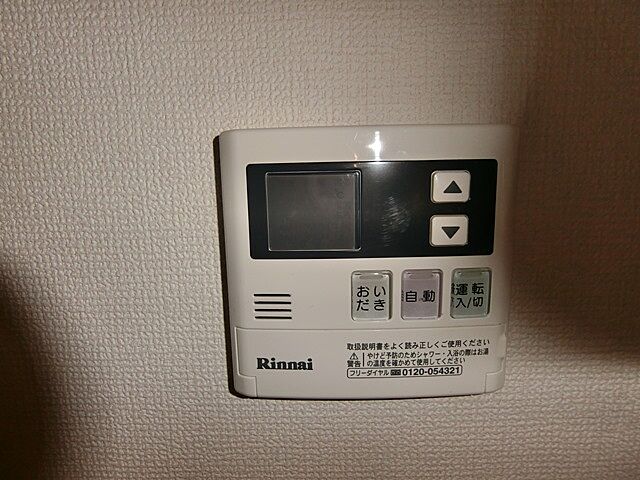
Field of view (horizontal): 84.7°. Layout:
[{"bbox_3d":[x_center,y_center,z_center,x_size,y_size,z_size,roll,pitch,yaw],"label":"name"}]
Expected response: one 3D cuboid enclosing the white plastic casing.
[{"bbox_3d":[0.021,0.012,0.158,0.126,0.120,0.020,-1,7,0],"label":"white plastic casing"}]

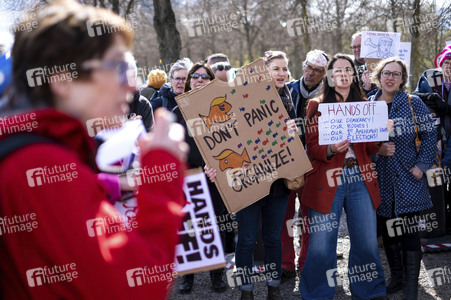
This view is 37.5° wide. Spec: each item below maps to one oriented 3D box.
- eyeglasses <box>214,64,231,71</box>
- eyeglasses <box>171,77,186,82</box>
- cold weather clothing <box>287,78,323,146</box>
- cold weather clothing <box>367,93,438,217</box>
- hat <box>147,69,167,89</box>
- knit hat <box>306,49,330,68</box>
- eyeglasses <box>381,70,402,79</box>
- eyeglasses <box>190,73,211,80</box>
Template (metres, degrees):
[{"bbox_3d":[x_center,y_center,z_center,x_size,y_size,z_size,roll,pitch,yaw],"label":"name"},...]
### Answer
[{"bbox_3d":[-0.022,-0.709,5.720,0.143,0.045,0.140,-2,5,-25],"label":"eyeglasses"},{"bbox_3d":[-0.357,-0.566,5.300,0.140,0.042,0.140,-1,4,-9],"label":"eyeglasses"},{"bbox_3d":[0.629,-0.159,5.150,0.530,0.760,0.330,1,5,18],"label":"cold weather clothing"},{"bbox_3d":[1.227,0.021,4.680,0.530,0.860,0.360,2,5,20],"label":"cold weather clothing"},{"bbox_3d":[-0.728,-0.760,7.100,0.210,0.200,0.230,-1,5,-18],"label":"hat"},{"bbox_3d":[0.692,-0.698,5.020,0.190,0.140,0.210,17,9,23],"label":"knit hat"},{"bbox_3d":[1.166,-0.524,4.616,0.140,0.047,0.142,8,9,19],"label":"eyeglasses"},{"bbox_3d":[-0.187,-0.558,5.020,0.143,0.045,0.140,0,6,0],"label":"eyeglasses"}]

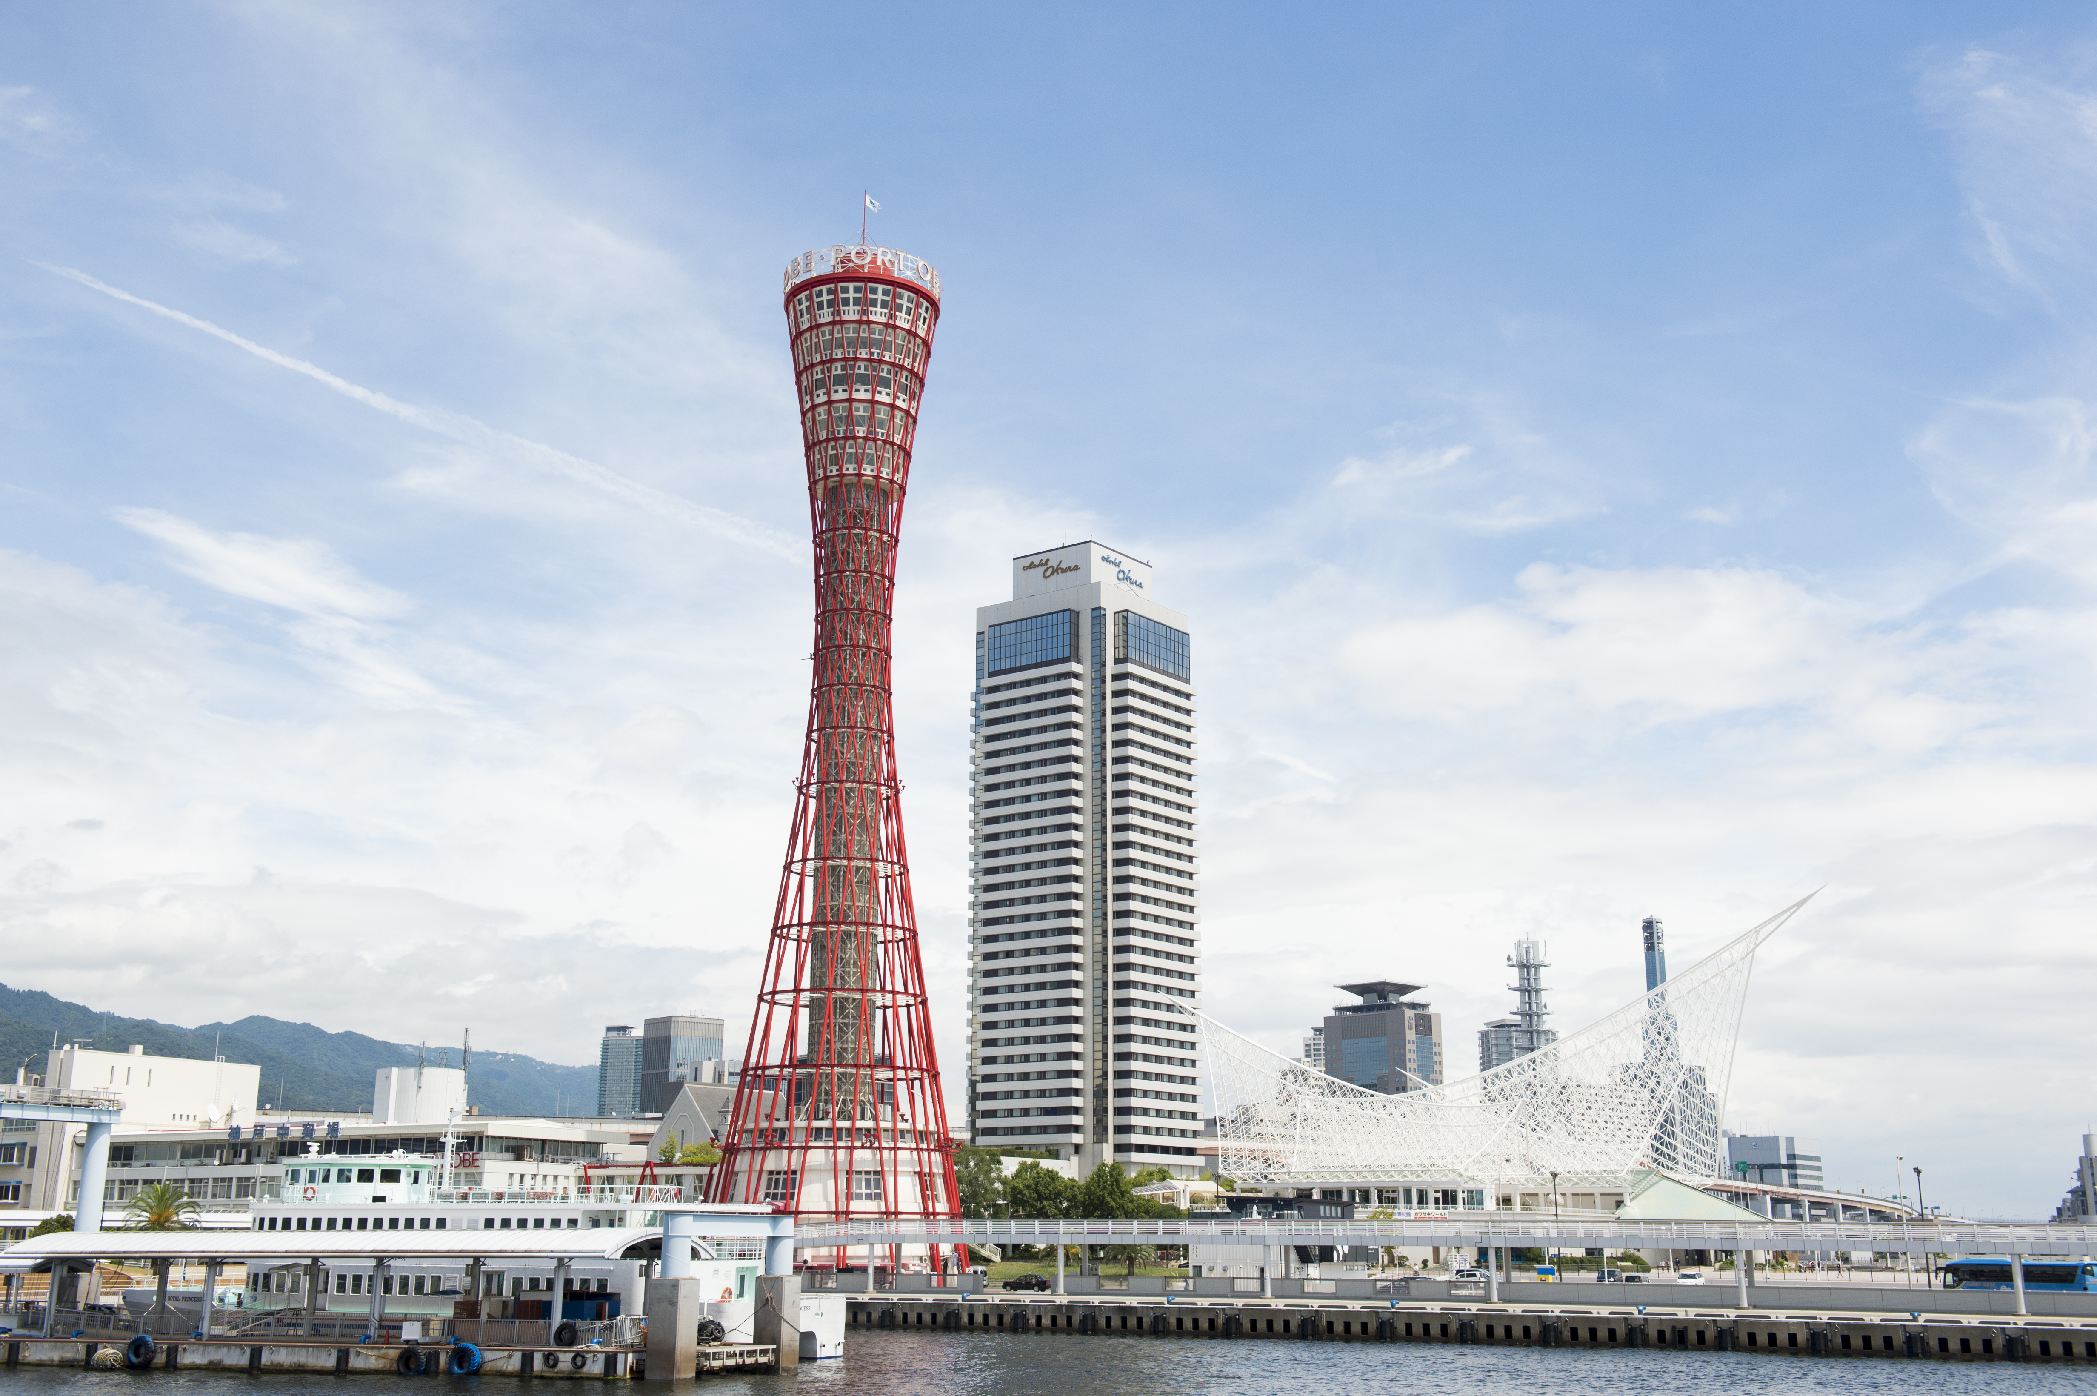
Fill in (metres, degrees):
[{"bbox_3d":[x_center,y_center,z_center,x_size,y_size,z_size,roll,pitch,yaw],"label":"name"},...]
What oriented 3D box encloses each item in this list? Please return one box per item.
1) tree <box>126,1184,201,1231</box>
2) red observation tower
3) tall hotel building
[{"bbox_3d":[-62.670,37.740,155.670,6.000,7.200,6.000,6,-15,-21],"label":"tree"},{"bbox_3d":[-18.810,4.390,210.140,25.000,101.000,25.000,1,-14,-5],"label":"red observation tower"},{"bbox_3d":[6.940,39.170,428.940,33.000,138.000,33.000,-10,-17,36],"label":"tall hotel building"}]

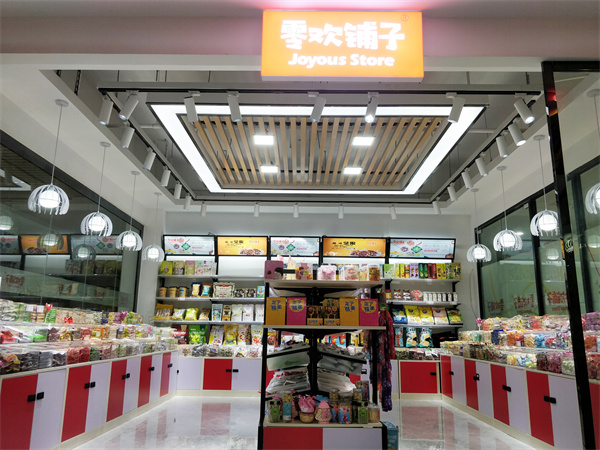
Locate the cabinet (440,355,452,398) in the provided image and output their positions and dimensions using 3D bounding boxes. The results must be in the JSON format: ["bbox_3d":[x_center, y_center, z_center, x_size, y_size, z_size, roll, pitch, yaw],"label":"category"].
[{"bbox_3d":[2.307,2.204,6.062,0.330,0.572,0.472,1,-14,1],"label":"cabinet"}]

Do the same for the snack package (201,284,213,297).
[{"bbox_3d":[-1.640,1.183,7.383,0.170,0.246,0.060,1,-29,1],"label":"snack package"}]

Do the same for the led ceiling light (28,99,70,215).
[{"bbox_3d":[-2.209,-0.616,3.744,0.360,1.063,0.360,1,-14,1],"label":"led ceiling light"}]

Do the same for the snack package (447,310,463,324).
[{"bbox_3d":[2.519,1.512,6.804,0.227,0.223,0.080,1,-29,1],"label":"snack package"}]

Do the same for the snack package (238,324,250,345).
[{"bbox_3d":[-0.953,1.881,7.146,0.205,0.339,0.090,1,-14,1],"label":"snack package"}]

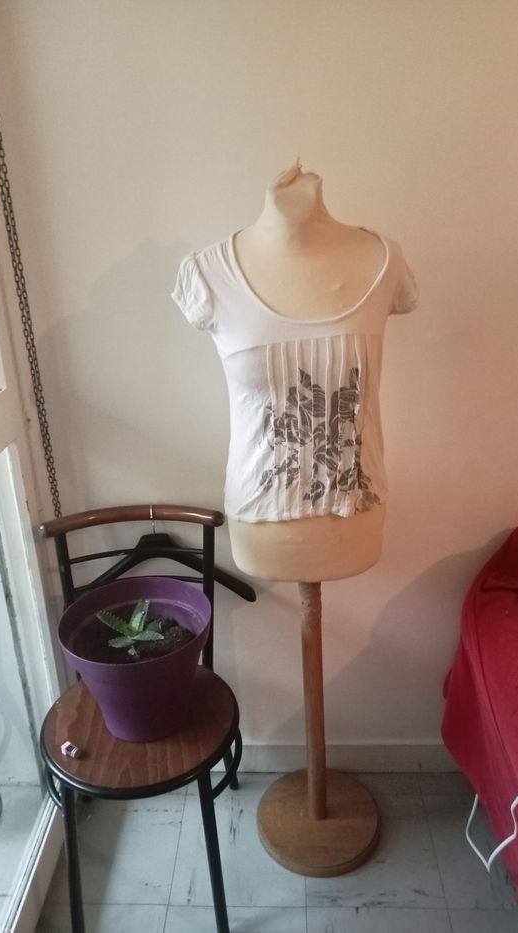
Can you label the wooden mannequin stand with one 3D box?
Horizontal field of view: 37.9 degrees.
[{"bbox_3d":[0.130,0.532,1.677,0.288,0.730,0.288,-1,23,3],"label":"wooden mannequin stand"}]

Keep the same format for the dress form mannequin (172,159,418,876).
[{"bbox_3d":[0.094,0.190,1.527,0.430,1.480,0.290,-6,24,-9],"label":"dress form mannequin"}]

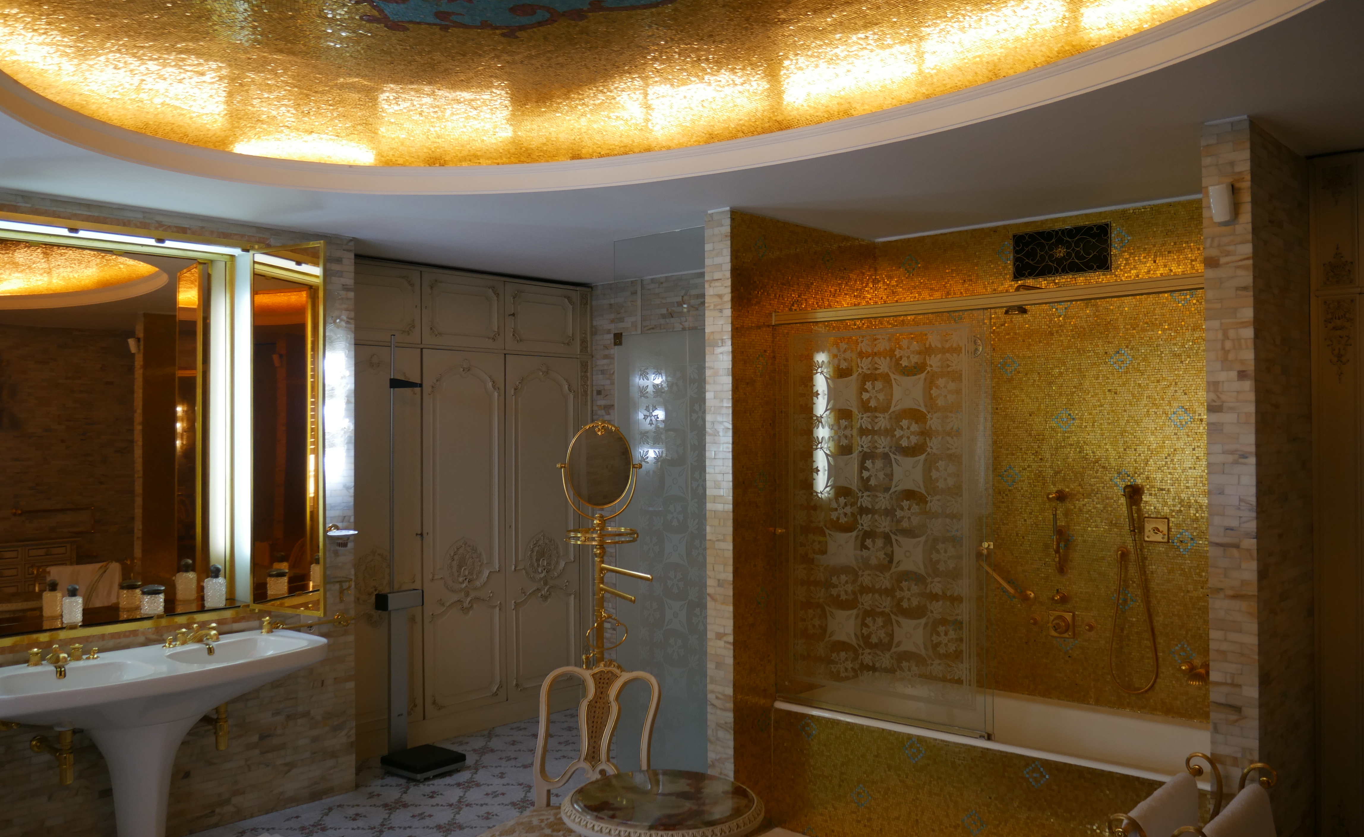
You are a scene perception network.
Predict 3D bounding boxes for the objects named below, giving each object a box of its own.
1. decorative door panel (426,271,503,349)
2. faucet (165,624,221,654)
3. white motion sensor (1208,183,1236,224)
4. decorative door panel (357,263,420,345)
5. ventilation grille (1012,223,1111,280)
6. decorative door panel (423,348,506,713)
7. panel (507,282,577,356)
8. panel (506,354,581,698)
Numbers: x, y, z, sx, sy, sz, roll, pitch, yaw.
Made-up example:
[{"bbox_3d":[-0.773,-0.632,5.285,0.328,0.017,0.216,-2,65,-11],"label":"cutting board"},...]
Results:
[{"bbox_3d":[-1.215,-0.591,6.172,0.040,0.401,0.558,-1,-1,42],"label":"decorative door panel"},{"bbox_3d":[-1.937,0.887,4.434,0.145,0.090,0.200,-1,-1,42],"label":"faucet"},{"bbox_3d":[1.558,-0.622,3.182,0.052,0.115,0.058,-1,13,42],"label":"white motion sensor"},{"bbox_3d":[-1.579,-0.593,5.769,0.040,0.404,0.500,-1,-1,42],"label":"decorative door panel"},{"bbox_3d":[1.600,-0.701,4.664,0.432,0.199,0.020,-1,-1,42],"label":"ventilation grille"},{"bbox_3d":[-1.208,0.626,6.158,0.040,2.009,0.567,-1,-1,42],"label":"decorative door panel"},{"bbox_3d":[-0.833,-0.590,6.597,0.040,0.404,0.567,-1,-1,42],"label":"panel"},{"bbox_3d":[-0.824,0.628,6.584,0.040,2.006,0.572,-1,-1,42],"label":"panel"}]

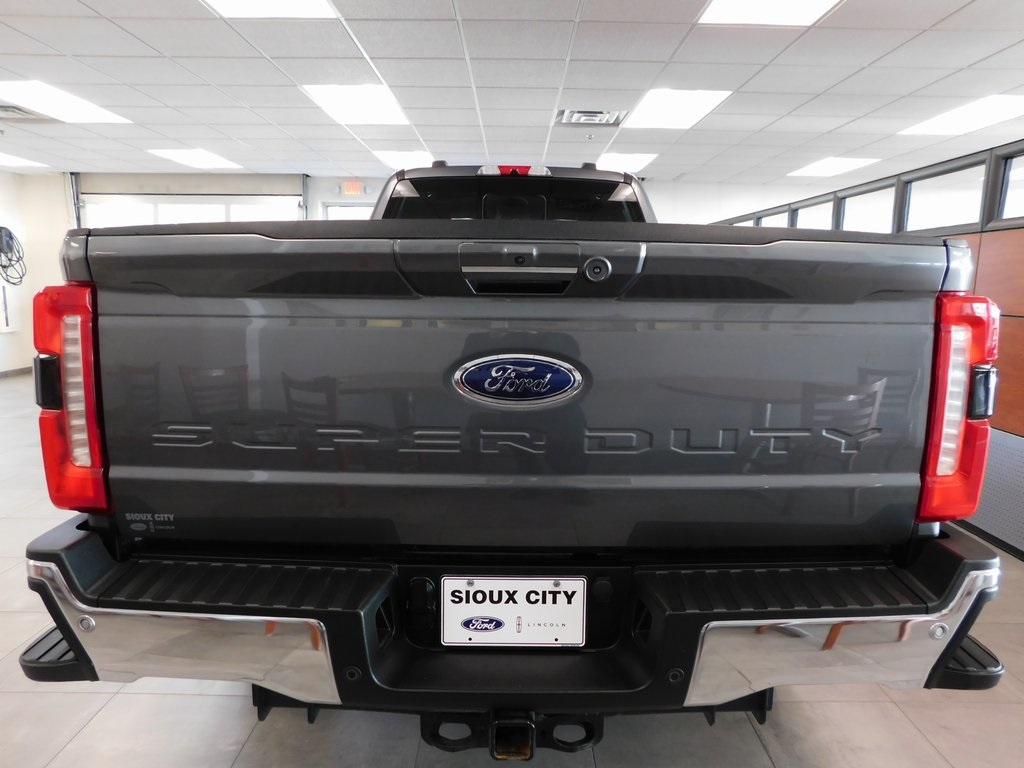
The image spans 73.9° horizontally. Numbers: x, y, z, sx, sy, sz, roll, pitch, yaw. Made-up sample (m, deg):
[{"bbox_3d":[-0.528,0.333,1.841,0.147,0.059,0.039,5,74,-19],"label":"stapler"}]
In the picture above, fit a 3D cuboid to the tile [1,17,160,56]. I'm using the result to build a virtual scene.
[{"bbox_3d":[-2.398,-1.962,3.813,0.605,0.020,0.605,1,9,0],"label":"tile"}]

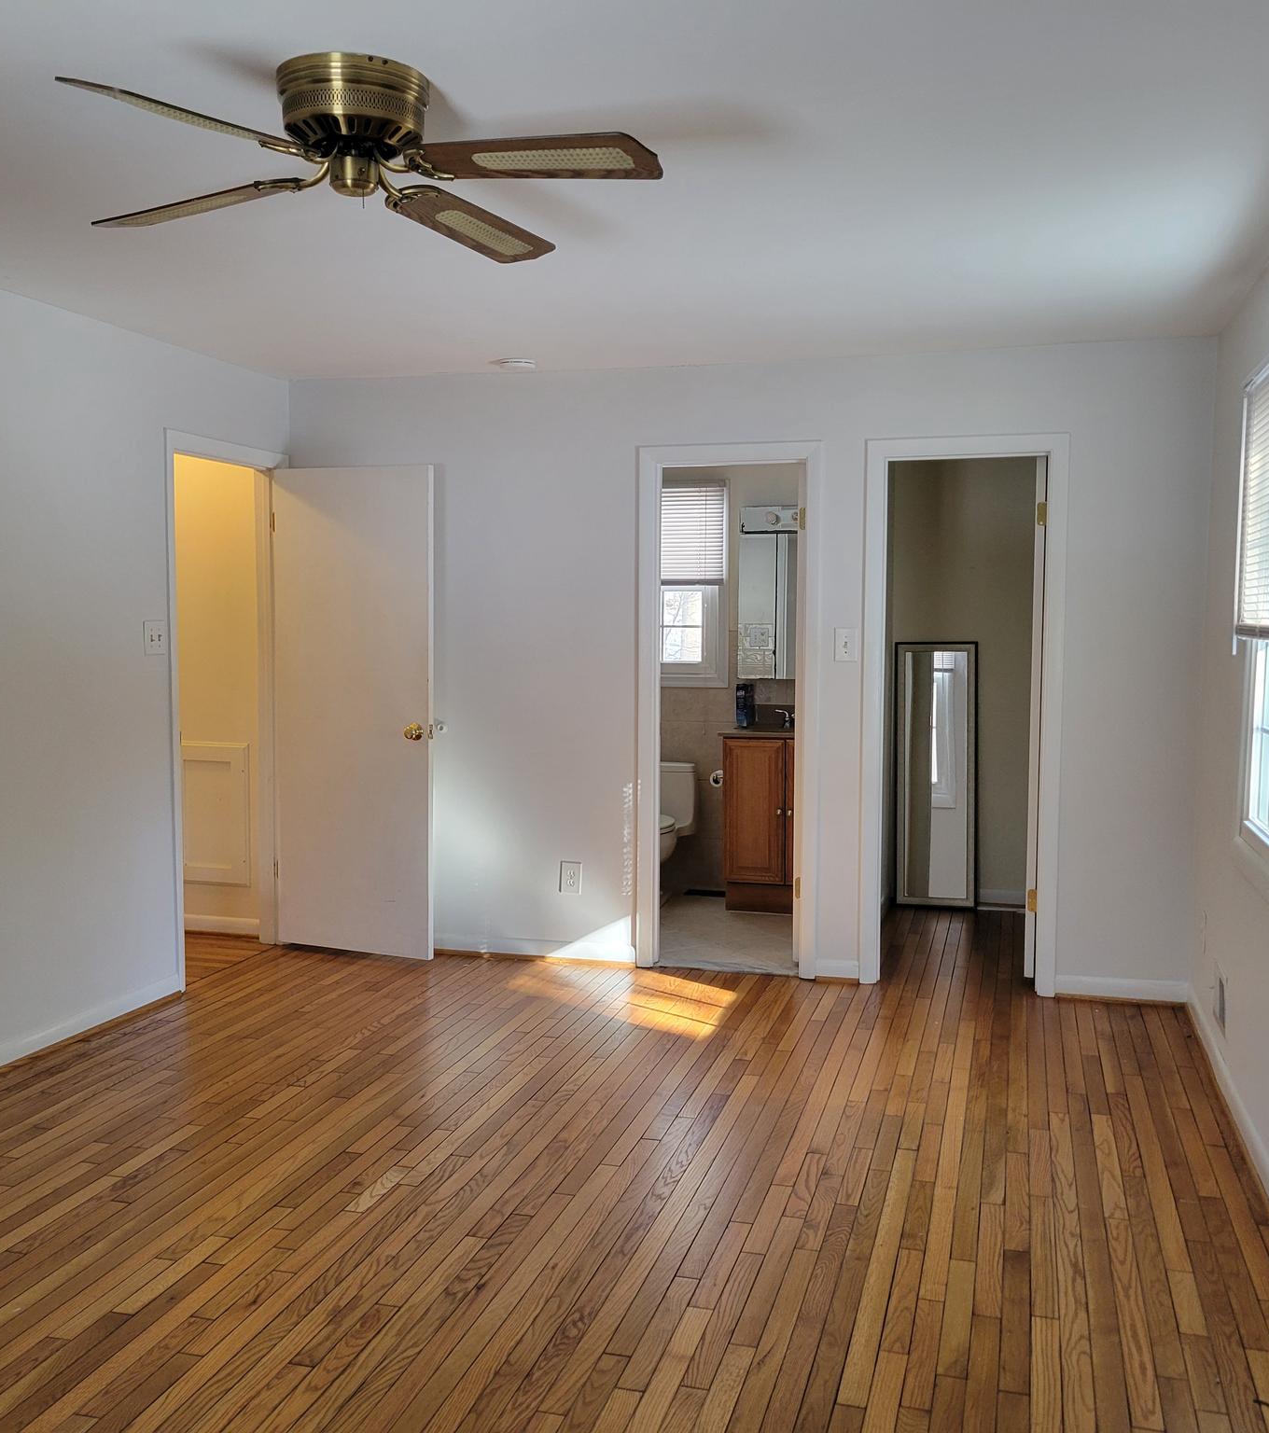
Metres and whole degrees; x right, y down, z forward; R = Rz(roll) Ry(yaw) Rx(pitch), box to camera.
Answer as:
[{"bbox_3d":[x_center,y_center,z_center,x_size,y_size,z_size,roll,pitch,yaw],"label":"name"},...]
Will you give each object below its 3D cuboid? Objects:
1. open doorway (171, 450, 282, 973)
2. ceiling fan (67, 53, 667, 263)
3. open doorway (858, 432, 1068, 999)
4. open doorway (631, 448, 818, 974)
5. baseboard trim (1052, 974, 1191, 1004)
[{"bbox_3d":[-1.678,-0.018,5.775,0.130,2.090,0.836,1,4,15],"label":"open doorway"},{"bbox_3d":[-0.528,-1.078,2.692,1.270,0.220,1.270,3,5,28],"label":"ceiling fan"},{"bbox_3d":[1.267,0.000,5.552,0.742,2.121,0.130,1,4,15],"label":"open doorway"},{"bbox_3d":[0.384,-0.022,5.794,0.737,2.121,0.130,1,4,15],"label":"open doorway"},{"bbox_3d":[1.842,1.032,5.406,0.492,0.090,0.020,1,4,15],"label":"baseboard trim"}]

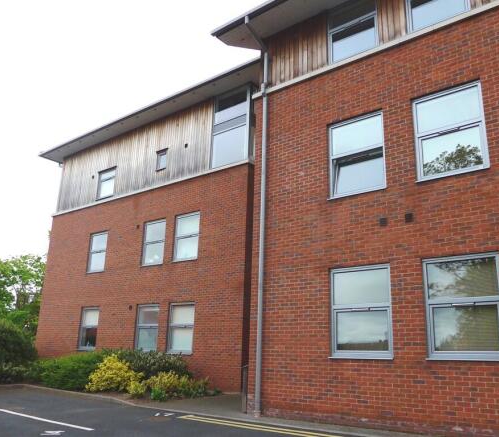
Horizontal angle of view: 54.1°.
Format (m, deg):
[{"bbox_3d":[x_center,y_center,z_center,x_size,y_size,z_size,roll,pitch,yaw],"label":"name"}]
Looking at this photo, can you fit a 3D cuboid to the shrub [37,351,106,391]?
[{"bbox_3d":[-5.431,4.623,14.900,1.850,1.100,1.350,-11,-20,37],"label":"shrub"}]

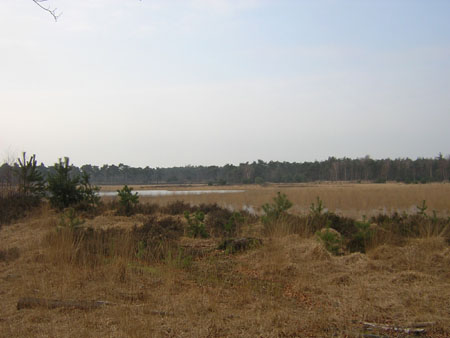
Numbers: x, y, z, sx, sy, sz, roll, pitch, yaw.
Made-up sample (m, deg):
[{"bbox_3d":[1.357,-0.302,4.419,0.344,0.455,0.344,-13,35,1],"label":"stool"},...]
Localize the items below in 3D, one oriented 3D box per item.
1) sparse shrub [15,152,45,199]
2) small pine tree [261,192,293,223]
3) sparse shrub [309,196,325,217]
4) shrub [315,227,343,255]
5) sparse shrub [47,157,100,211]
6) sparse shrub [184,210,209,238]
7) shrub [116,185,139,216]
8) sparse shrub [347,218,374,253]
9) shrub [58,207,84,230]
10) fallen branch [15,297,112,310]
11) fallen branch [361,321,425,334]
[{"bbox_3d":[-7.516,0.269,18.000,1.153,1.807,1.096,0,-1,0],"label":"sparse shrub"},{"bbox_3d":[1.496,1.162,13.600,0.930,0.959,0.883,0,-1,0],"label":"small pine tree"},{"bbox_3d":[2.795,1.176,14.300,0.489,0.672,0.464,0,-1,0],"label":"sparse shrub"},{"bbox_3d":[2.211,1.538,10.000,0.598,0.619,0.568,0,-1,0],"label":"shrub"},{"bbox_3d":[-5.501,0.526,17.000,1.961,1.961,1.863,0,-1,0],"label":"sparse shrub"},{"bbox_3d":[-0.755,1.470,12.400,0.636,0.742,0.604,0,-1,0],"label":"sparse shrub"},{"bbox_3d":[-3.332,1.076,16.000,0.752,1.094,0.714,0,-1,0],"label":"shrub"},{"bbox_3d":[3.010,1.488,10.400,0.622,0.777,0.591,0,-1,0],"label":"sparse shrub"},{"bbox_3d":[-3.934,1.294,12.000,0.666,0.666,0.633,0,-1,0],"label":"shrub"},{"bbox_3d":[-2.005,1.681,5.850,1.199,0.150,0.170,0,-1,0],"label":"fallen branch"},{"bbox_3d":[1.792,1.676,4.950,0.706,0.070,0.100,0,-1,21],"label":"fallen branch"}]

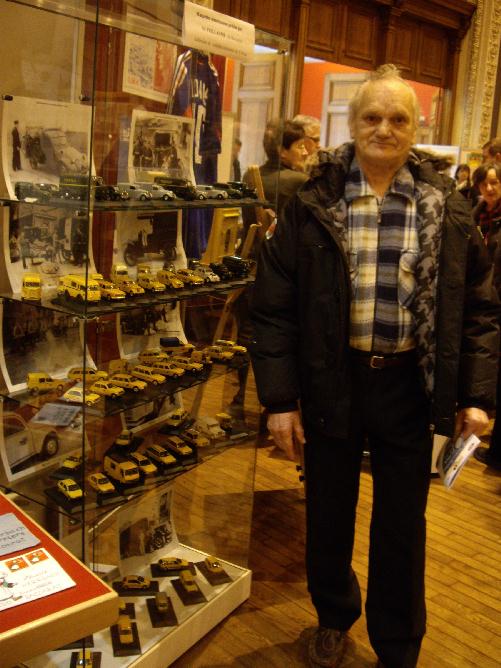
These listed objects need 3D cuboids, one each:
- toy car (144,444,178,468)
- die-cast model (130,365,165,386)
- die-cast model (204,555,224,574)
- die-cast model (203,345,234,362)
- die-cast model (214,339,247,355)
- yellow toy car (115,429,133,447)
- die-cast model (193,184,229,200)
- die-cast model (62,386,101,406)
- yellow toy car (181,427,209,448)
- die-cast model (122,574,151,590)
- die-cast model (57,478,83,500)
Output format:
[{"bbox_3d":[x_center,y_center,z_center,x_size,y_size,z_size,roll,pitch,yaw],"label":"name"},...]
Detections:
[{"bbox_3d":[-0.246,0.331,2.035,0.039,0.033,0.096,-7,18,-41],"label":"toy car"},{"bbox_3d":[-0.263,0.105,1.876,0.098,0.035,0.038,15,17,39],"label":"die-cast model"},{"bbox_3d":[-0.123,0.792,2.540,0.037,0.033,0.080,-4,16,-32],"label":"die-cast model"},{"bbox_3d":[-0.098,0.057,2.272,0.092,0.033,0.037,8,14,17],"label":"die-cast model"},{"bbox_3d":[-0.059,0.037,2.250,0.092,0.033,0.038,13,17,33],"label":"die-cast model"},{"bbox_3d":[-0.361,0.297,2.140,0.037,0.033,0.083,6,14,6],"label":"yellow toy car"},{"bbox_3d":[-0.109,-0.381,1.971,0.086,0.036,0.035,12,15,30],"label":"die-cast model"},{"bbox_3d":[-0.401,0.149,1.756,0.083,0.032,0.037,9,14,16],"label":"die-cast model"},{"bbox_3d":[-0.161,0.305,2.172,0.038,0.033,0.092,-8,19,-42],"label":"yellow toy car"},{"bbox_3d":[-0.370,0.809,2.389,0.088,0.034,0.039,2,13,-9],"label":"die-cast model"},{"bbox_3d":[-0.456,0.386,1.857,0.037,0.033,0.083,-7,17,-39],"label":"die-cast model"}]

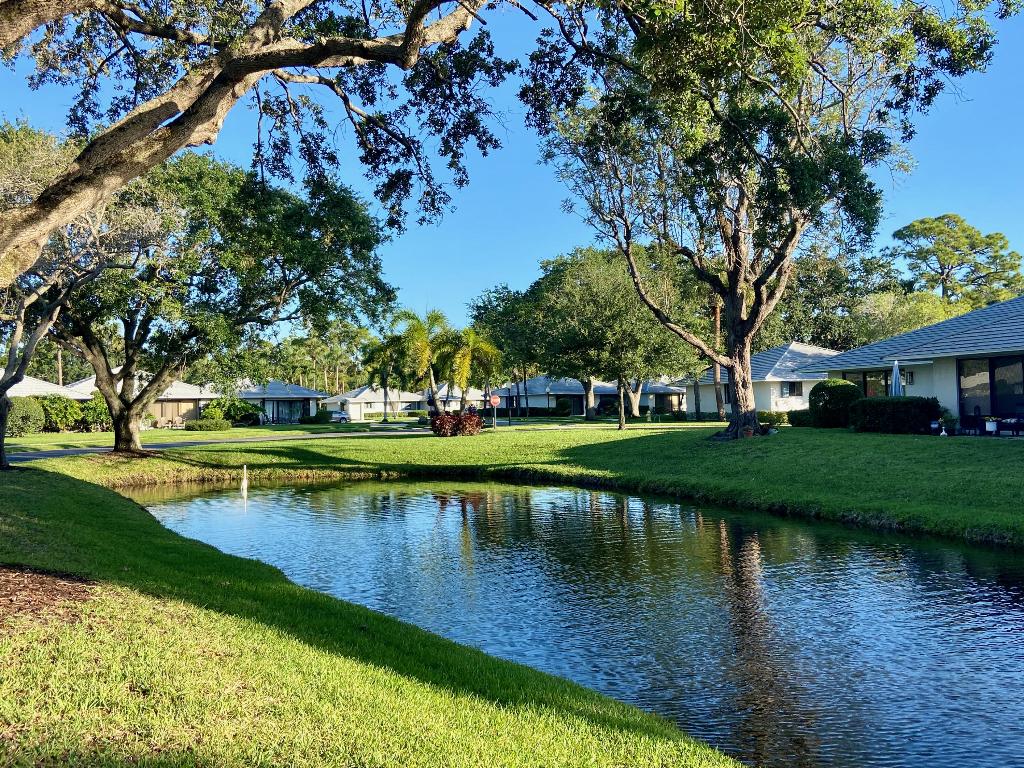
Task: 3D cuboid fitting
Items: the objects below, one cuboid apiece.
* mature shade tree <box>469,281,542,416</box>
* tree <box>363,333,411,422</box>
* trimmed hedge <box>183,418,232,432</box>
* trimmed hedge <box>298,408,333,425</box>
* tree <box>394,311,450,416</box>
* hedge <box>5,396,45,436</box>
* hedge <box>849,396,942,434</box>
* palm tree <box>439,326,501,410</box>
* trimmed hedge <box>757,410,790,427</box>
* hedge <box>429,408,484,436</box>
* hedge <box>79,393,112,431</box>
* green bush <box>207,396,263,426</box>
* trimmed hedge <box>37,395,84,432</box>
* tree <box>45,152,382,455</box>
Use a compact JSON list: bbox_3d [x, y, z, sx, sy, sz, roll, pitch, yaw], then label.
[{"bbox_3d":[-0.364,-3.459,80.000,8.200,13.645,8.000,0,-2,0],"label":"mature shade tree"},{"bbox_3d":[-13.381,-0.720,82.000,5.000,9.542,5.000,0,-2,0],"label":"tree"},{"bbox_3d":[-21.775,2.953,55.000,3.500,0.930,1.600,1,-2,-22],"label":"trimmed hedge"},{"bbox_3d":[-18.907,3.127,74.000,3.270,1.540,1.900,0,-2,0],"label":"trimmed hedge"},{"bbox_3d":[-5.062,-0.735,43.500,3.170,7.070,3.200,0,-2,0],"label":"tree"},{"bbox_3d":[-26.967,1.796,42.500,2.270,2.210,2.100,0,-2,0],"label":"hedge"},{"bbox_3d":[12.680,1.040,25.300,0.900,1.180,3.200,1,-2,-23],"label":"hedge"},{"bbox_3d":[-2.291,-0.226,43.500,3.280,6.050,3.200,0,-2,0],"label":"palm tree"},{"bbox_3d":[14.002,1.862,41.500,1.900,0.809,1.000,-1,-2,19],"label":"trimmed hedge"},{"bbox_3d":[-2.959,2.066,41.000,2.750,1.466,2.000,0,-2,-4],"label":"hedge"},{"bbox_3d":[-26.947,1.820,50.000,2.470,2.670,2.200,0,-2,0],"label":"hedge"},{"bbox_3d":[-22.700,2.250,63.000,4.500,2.450,3.400,0,-2,0],"label":"green bush"},{"bbox_3d":[-29.418,1.918,50.000,2.990,2.470,2.400,0,-2,0],"label":"trimmed hedge"},{"bbox_3d":[-10.540,-2.967,28.000,12.000,10.813,11.000,0,-2,0],"label":"tree"}]

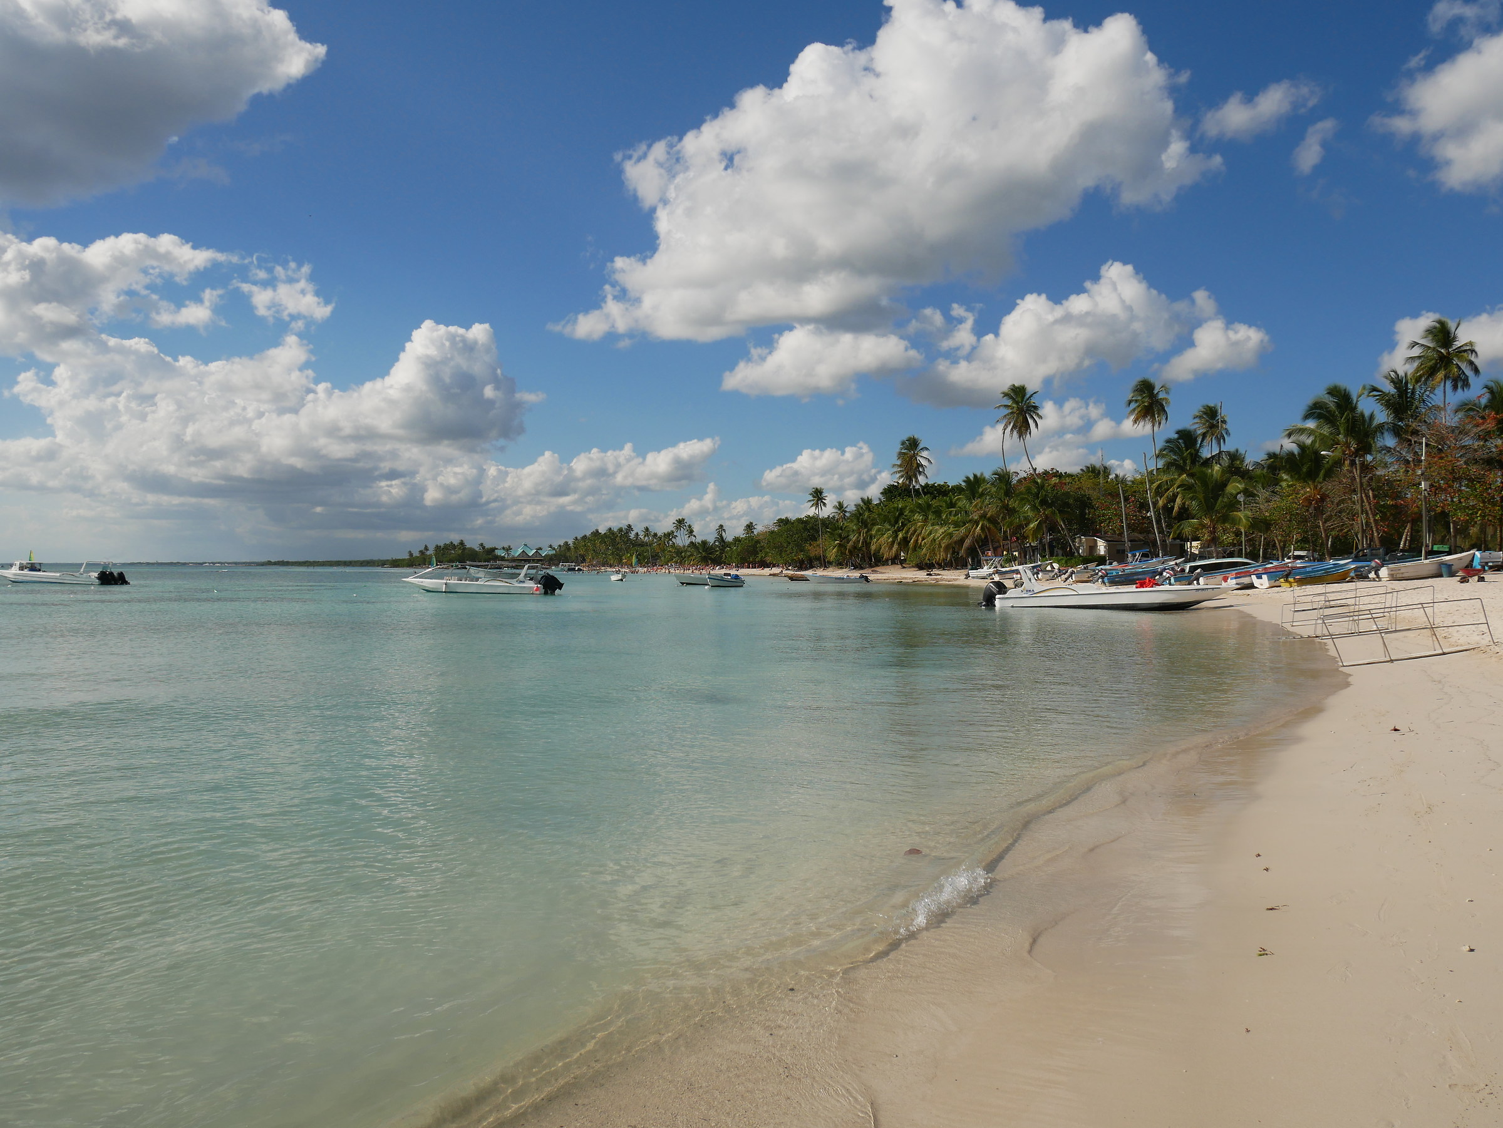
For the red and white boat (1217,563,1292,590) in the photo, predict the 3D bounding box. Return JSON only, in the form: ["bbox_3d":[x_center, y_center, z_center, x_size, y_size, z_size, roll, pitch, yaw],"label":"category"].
[{"bbox_3d":[23.000,0.580,47.200,4.700,0.850,1.500,-5,2,-18],"label":"red and white boat"}]

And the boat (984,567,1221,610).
[{"bbox_3d":[13.050,0.880,38.300,9.100,1.650,2.100,0,0,12],"label":"boat"}]

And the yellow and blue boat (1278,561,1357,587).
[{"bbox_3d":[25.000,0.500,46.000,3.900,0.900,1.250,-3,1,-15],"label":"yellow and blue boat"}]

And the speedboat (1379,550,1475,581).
[{"bbox_3d":[29.950,0.030,46.150,5.200,1.150,1.450,-3,1,-12],"label":"speedboat"}]

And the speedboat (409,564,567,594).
[{"bbox_3d":[-14.850,0.850,56.400,9.300,1.700,2.100,0,0,18],"label":"speedboat"}]

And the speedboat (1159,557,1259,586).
[{"bbox_3d":[23.500,0.430,53.500,5.600,1.200,1.500,-3,1,-11],"label":"speedboat"}]

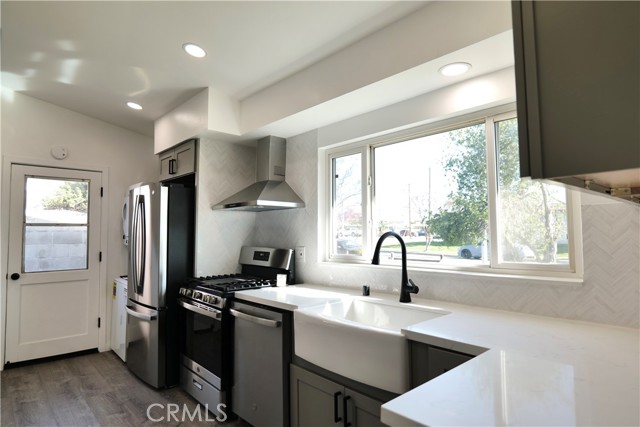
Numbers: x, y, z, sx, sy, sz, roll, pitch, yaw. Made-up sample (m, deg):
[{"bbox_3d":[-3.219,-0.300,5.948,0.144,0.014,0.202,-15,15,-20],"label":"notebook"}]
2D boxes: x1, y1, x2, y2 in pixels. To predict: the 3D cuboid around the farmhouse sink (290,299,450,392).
[{"bbox_3d":[0.291,0.669,1.928,0.510,0.255,0.765,3,-5,-43],"label":"farmhouse sink"}]

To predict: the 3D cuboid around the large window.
[{"bbox_3d":[0.634,-0.098,2.333,0.100,0.915,1.750,3,-5,-43],"label":"large window"}]

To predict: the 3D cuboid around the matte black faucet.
[{"bbox_3d":[0.441,0.318,2.086,0.285,0.430,0.120,2,-4,-33],"label":"matte black faucet"}]

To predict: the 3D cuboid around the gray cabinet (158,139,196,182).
[{"bbox_3d":[-1.224,-0.498,3.809,0.620,0.300,0.920,3,-5,-43],"label":"gray cabinet"}]

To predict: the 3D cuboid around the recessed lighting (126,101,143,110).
[{"bbox_3d":[-1.921,-1.105,3.679,0.170,0.030,0.170,18,-15,-41],"label":"recessed lighting"}]

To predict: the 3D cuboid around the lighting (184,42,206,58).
[{"bbox_3d":[-0.917,-1.179,2.592,0.175,0.030,0.175,18,-15,-41],"label":"lighting"}]

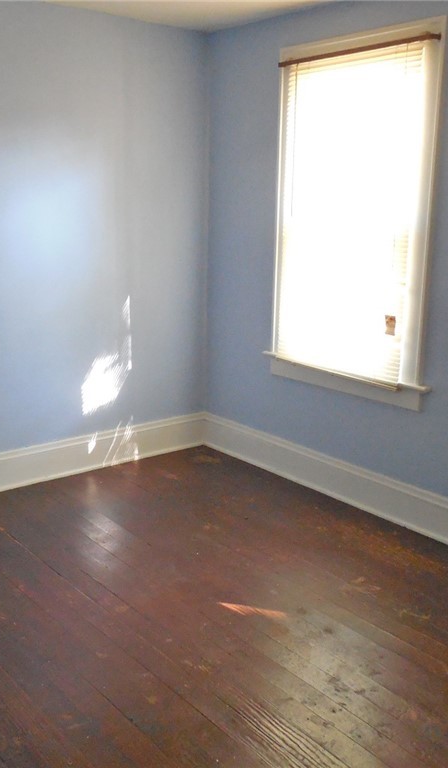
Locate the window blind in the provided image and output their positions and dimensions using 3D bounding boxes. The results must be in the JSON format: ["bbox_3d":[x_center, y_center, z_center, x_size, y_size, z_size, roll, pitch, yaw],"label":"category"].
[{"bbox_3d":[0.556,-0.760,3.422,0.070,1.433,0.830,-10,17,-38],"label":"window blind"}]

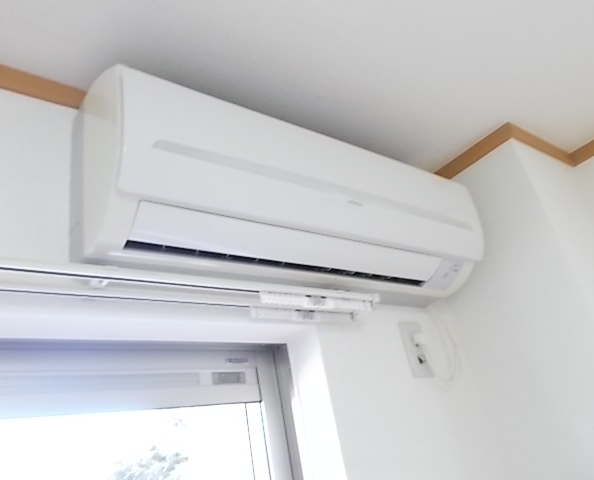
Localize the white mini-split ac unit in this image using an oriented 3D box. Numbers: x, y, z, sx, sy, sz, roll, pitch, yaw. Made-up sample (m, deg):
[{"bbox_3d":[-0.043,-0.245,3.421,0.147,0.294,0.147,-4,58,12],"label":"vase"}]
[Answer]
[{"bbox_3d":[0.030,-0.073,0.899,0.780,0.293,0.219,10,-33,-36],"label":"white mini-split ac unit"}]

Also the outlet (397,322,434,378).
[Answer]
[{"bbox_3d":[0.266,0.236,1.043,0.071,0.121,0.014,10,-33,-36],"label":"outlet"}]

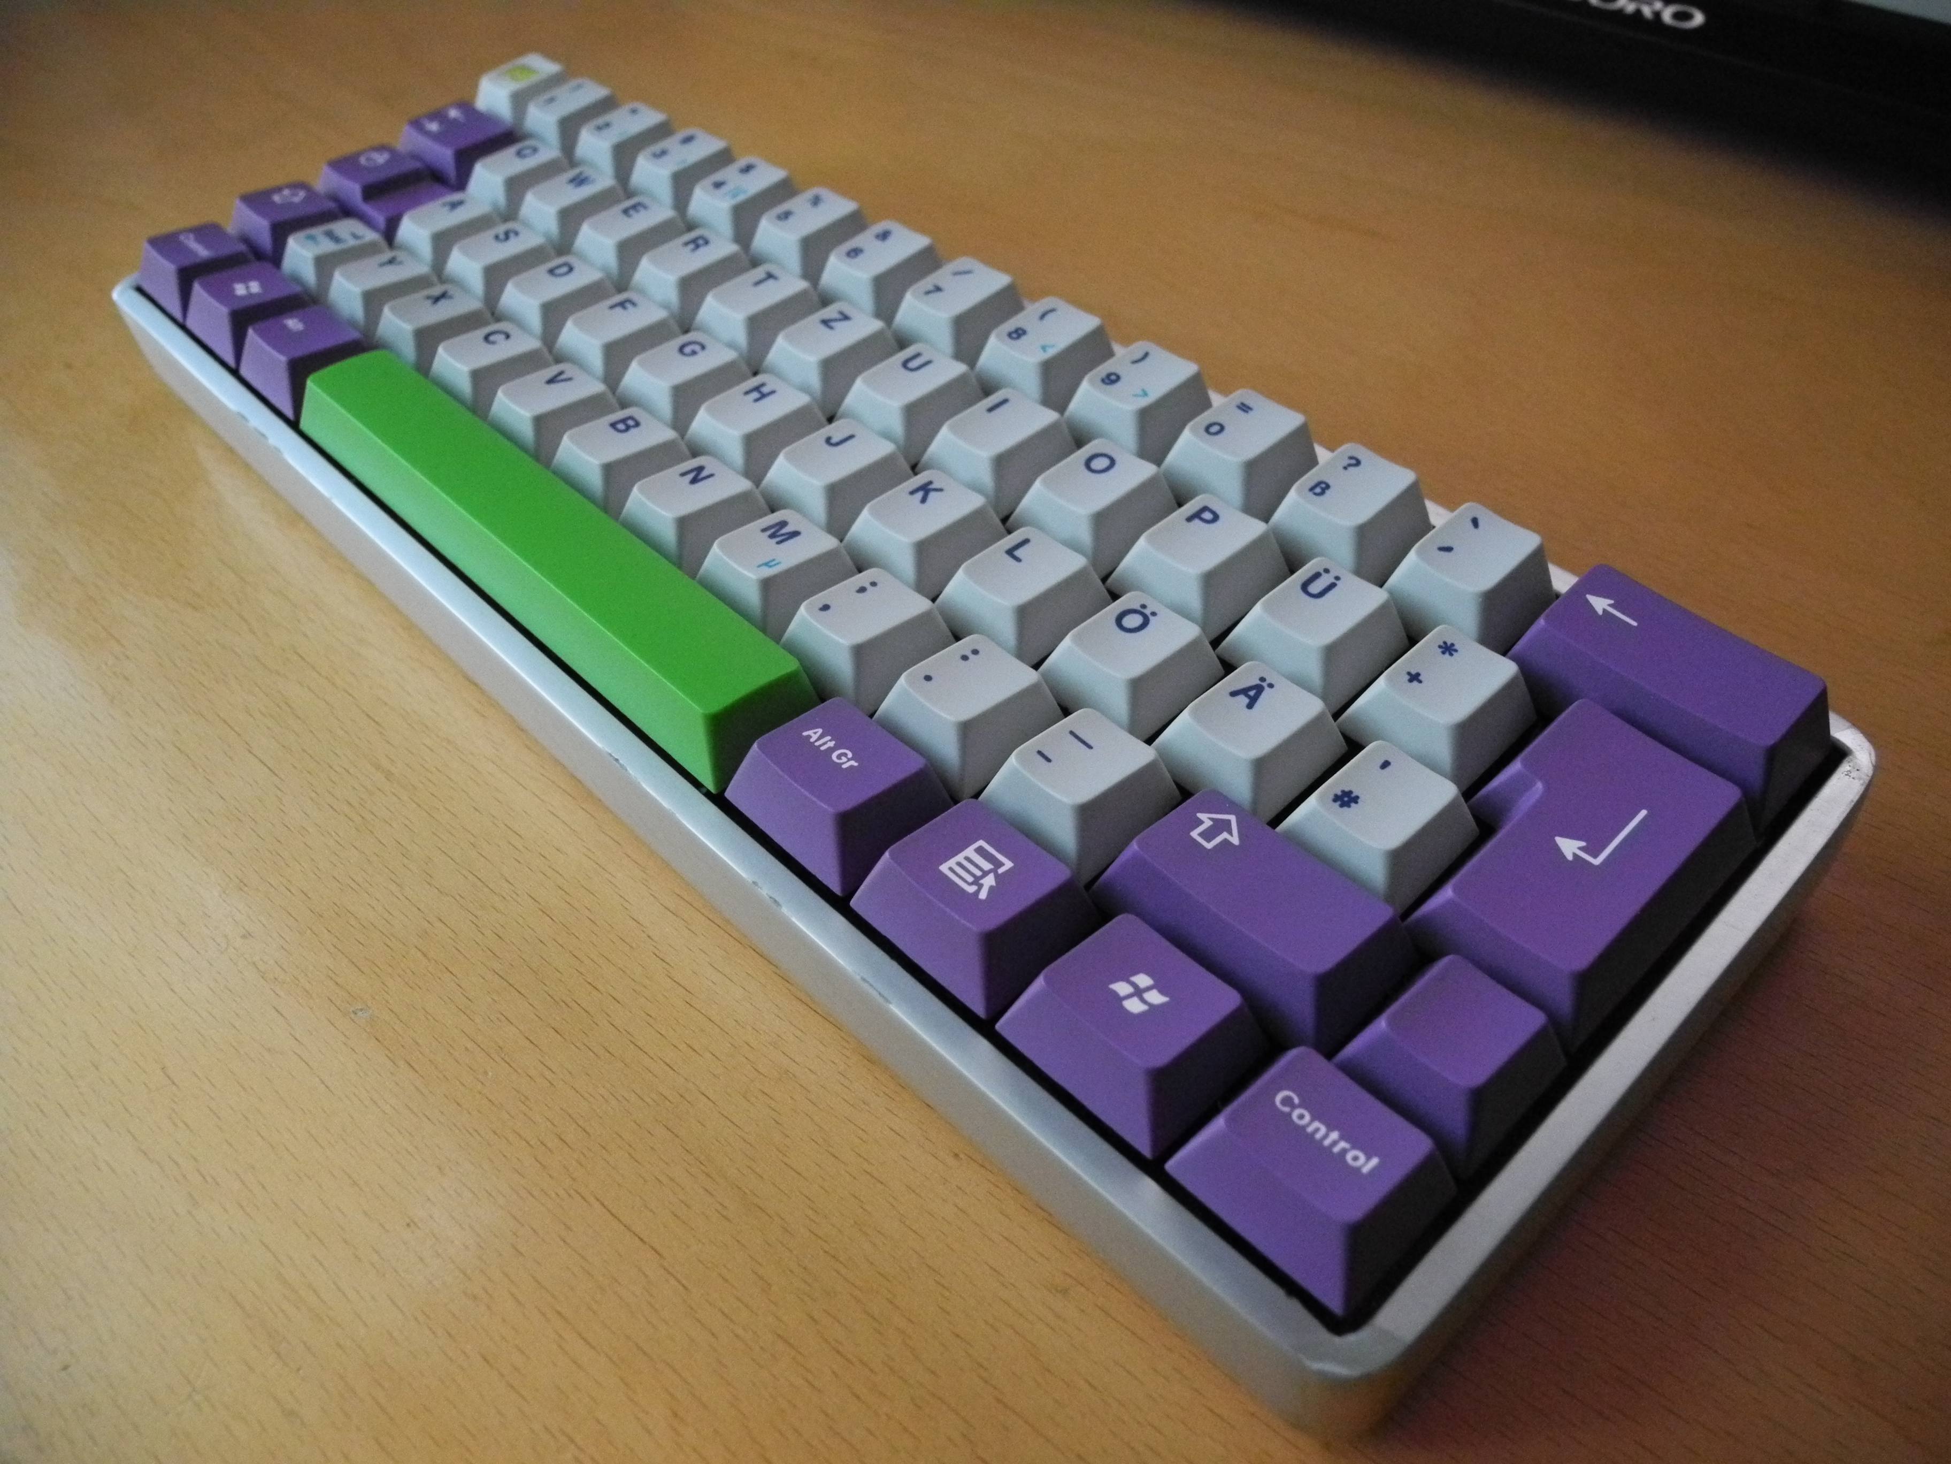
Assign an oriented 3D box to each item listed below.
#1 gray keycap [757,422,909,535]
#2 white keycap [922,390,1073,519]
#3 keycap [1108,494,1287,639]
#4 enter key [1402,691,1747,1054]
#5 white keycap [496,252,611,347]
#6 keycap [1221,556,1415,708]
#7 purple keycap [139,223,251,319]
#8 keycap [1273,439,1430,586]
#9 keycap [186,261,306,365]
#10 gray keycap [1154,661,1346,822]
[{"bbox_3d":[-0.020,-0.038,0.228,0.018,0.007,0.018,-38,54,-24],"label":"gray keycap"},{"bbox_3d":[0.003,-0.041,0.228,0.018,0.008,0.018,-38,54,-24],"label":"white keycap"},{"bbox_3d":[0.029,-0.023,0.207,0.018,0.008,0.018,-38,54,-24],"label":"keycap"},{"bbox_3d":[0.064,0.013,0.170,0.037,0.008,0.028,-38,54,-24],"label":"enter key"},{"bbox_3d":[-0.072,-0.075,0.269,0.018,0.007,0.018,-38,54,-24],"label":"white keycap"},{"bbox_3d":[0.042,-0.013,0.198,0.018,0.008,0.018,-38,54,-24],"label":"keycap"},{"bbox_3d":[-0.145,-0.087,0.292,0.018,0.009,0.023,-38,54,-24],"label":"purple keycap"},{"bbox_3d":[0.049,-0.029,0.209,0.018,0.009,0.018,-38,54,-24],"label":"keycap"},{"bbox_3d":[-0.129,-0.075,0.279,0.018,0.009,0.023,-38,54,-24],"label":"keycap"},{"bbox_3d":[0.032,0.000,0.187,0.018,0.007,0.018,-38,54,-24],"label":"gray keycap"}]

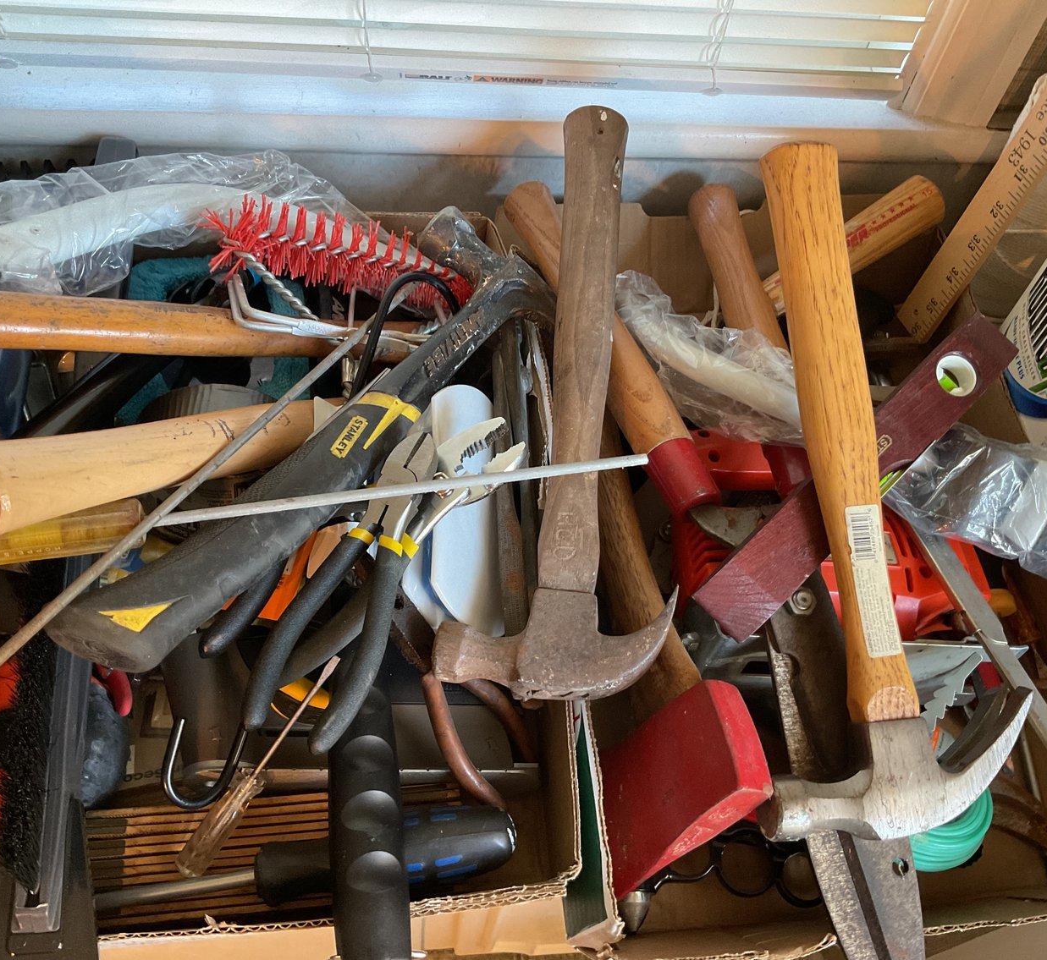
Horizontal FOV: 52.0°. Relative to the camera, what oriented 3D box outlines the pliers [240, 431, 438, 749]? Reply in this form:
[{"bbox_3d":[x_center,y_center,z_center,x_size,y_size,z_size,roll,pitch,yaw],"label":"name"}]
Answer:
[{"bbox_3d":[-0.087,0.053,0.562,0.057,0.016,0.183,19,67,6],"label":"pliers"}]

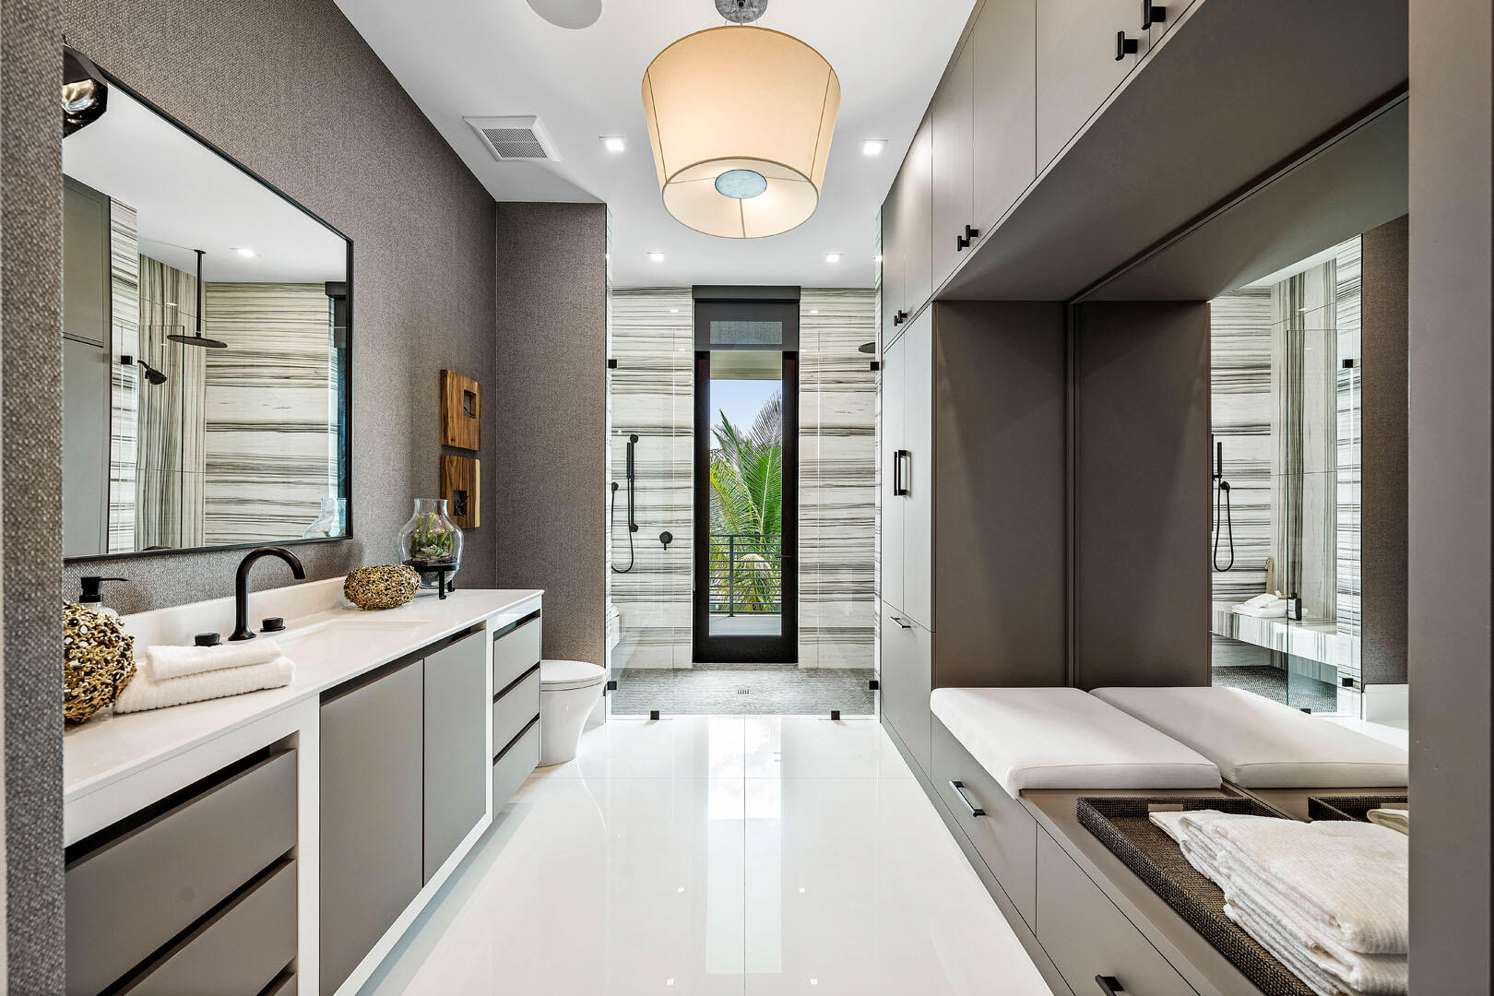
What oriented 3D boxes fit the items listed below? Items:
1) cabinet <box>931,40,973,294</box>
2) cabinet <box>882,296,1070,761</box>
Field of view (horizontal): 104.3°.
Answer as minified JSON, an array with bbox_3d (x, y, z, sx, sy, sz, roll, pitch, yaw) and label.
[{"bbox_3d":[1.085,-1.257,2.260,0.579,0.780,0.432,0,-1,0],"label":"cabinet"},{"bbox_3d":[1.085,0.223,2.958,0.589,2.120,0.924,0,-1,0],"label":"cabinet"}]

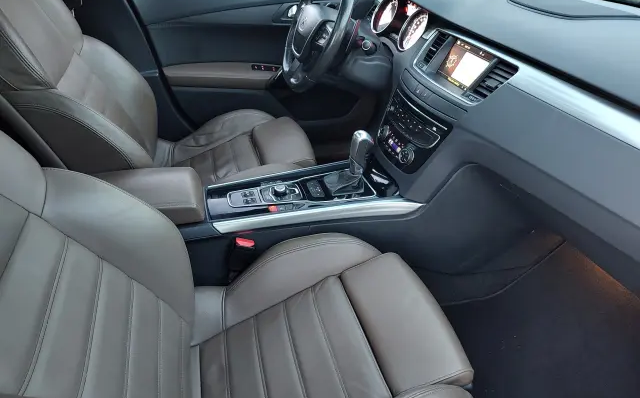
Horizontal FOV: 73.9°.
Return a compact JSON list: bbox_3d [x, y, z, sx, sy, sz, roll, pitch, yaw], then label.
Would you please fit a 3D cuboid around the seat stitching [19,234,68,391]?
[{"bbox_3d":[-0.323,0.123,0.506,0.013,0.013,0.245,-39,38,10],"label":"seat stitching"}]

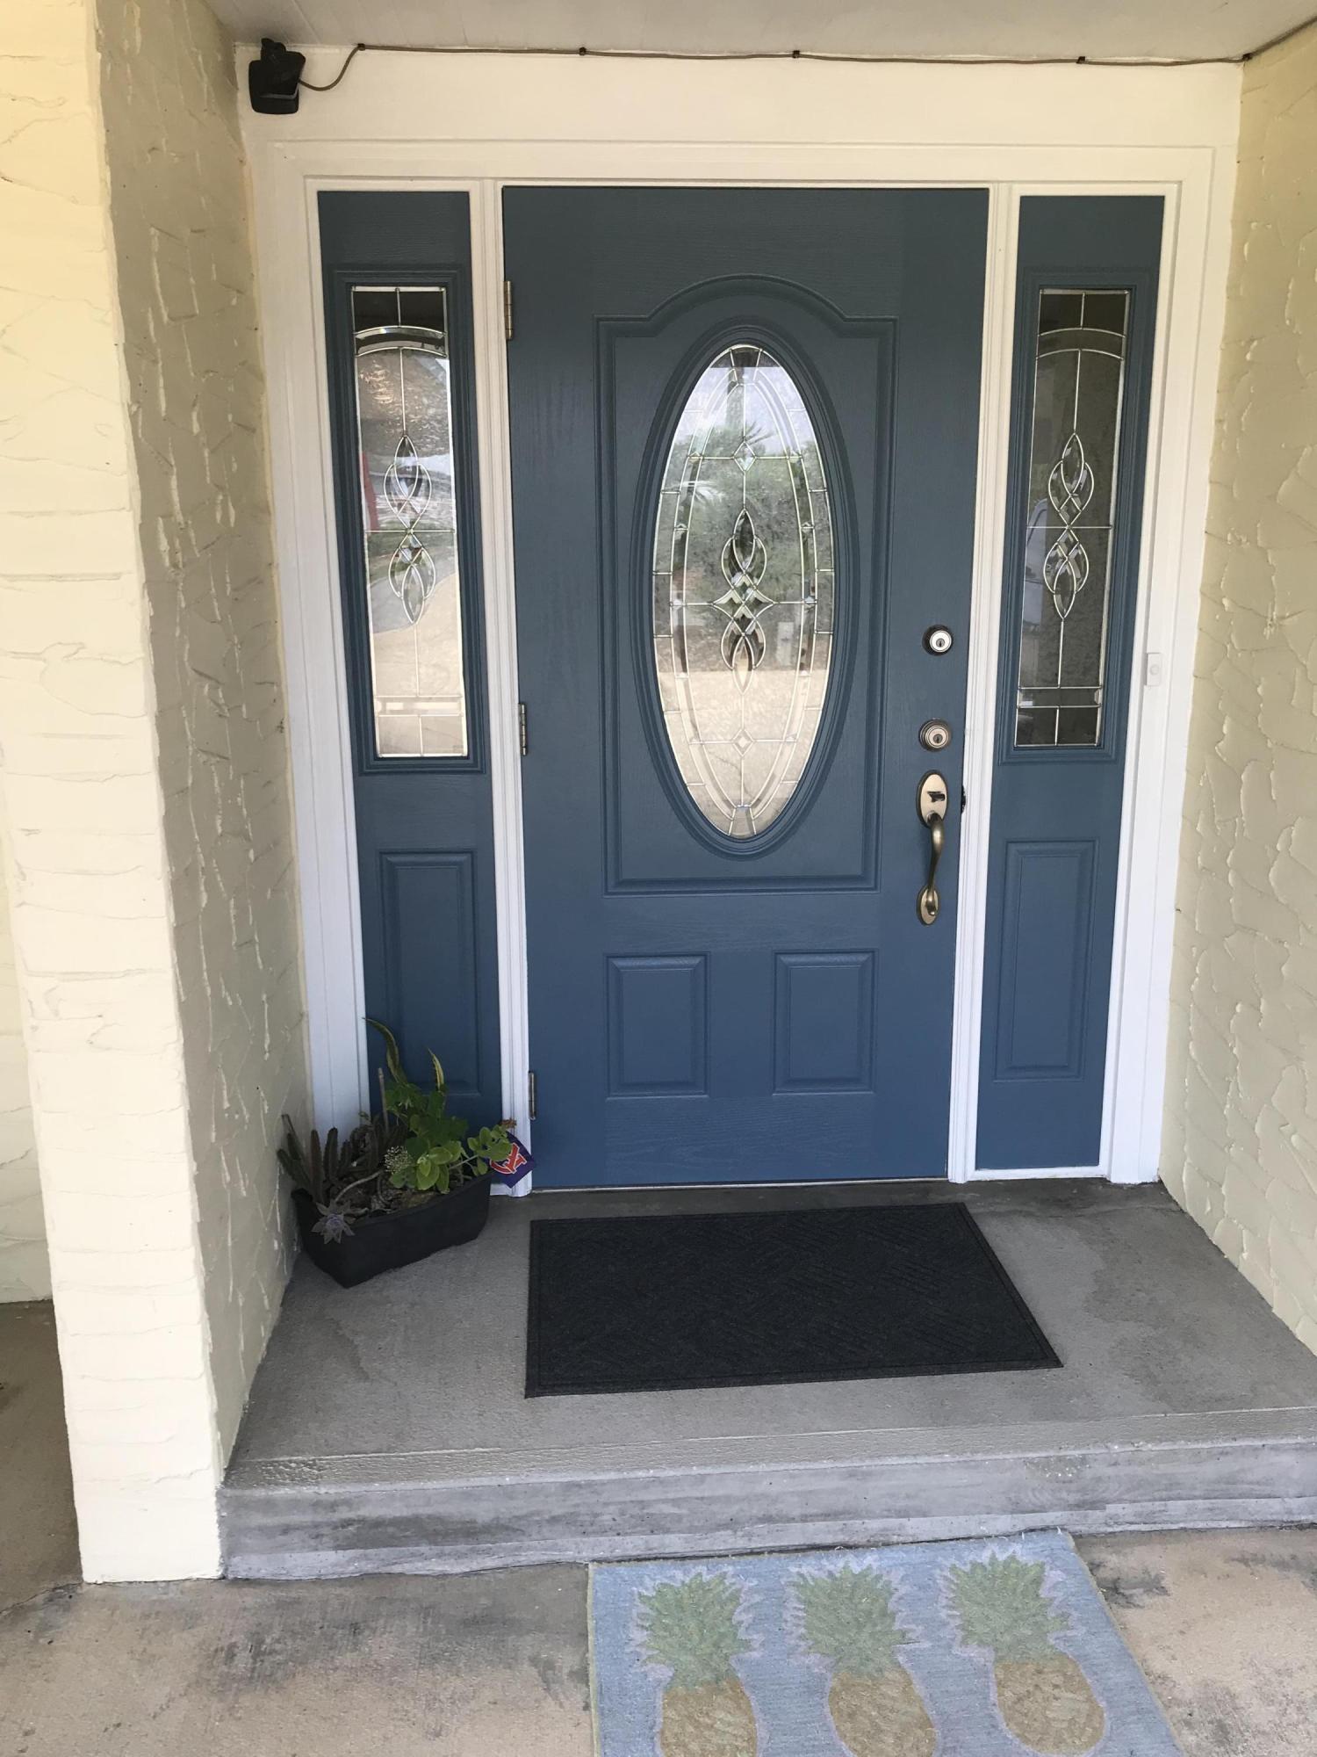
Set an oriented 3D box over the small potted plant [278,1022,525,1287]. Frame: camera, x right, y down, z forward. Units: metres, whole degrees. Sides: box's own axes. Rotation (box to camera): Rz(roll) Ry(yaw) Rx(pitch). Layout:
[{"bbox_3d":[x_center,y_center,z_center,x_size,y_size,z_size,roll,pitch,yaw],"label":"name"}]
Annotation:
[{"bbox_3d":[-0.526,0.519,2.854,0.400,0.450,0.250,-12,18,-42],"label":"small potted plant"}]

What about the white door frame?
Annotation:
[{"bbox_3d":[0.179,-0.353,2.872,1.830,2.110,0.120,-1,13,-2],"label":"white door frame"}]

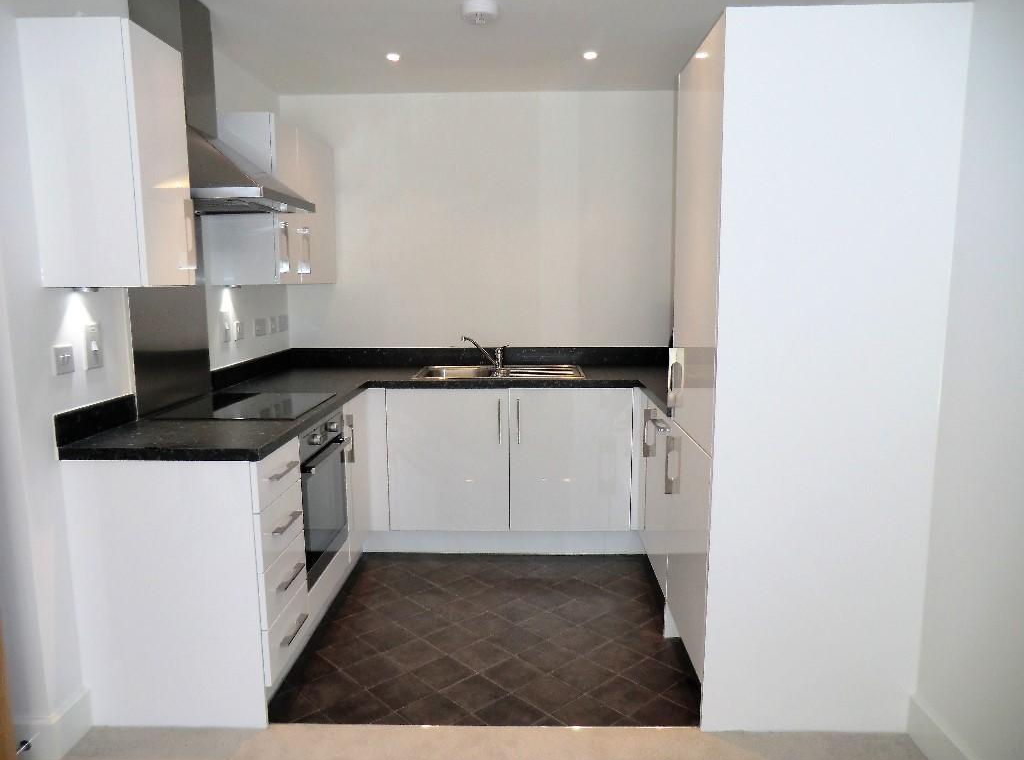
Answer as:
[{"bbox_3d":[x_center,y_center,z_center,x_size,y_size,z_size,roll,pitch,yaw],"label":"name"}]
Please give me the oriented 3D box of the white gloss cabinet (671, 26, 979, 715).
[{"bbox_3d":[0.931,-0.001,2.375,0.663,2.133,0.617,0,8,2],"label":"white gloss cabinet"}]

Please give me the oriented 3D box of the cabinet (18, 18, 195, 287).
[{"bbox_3d":[-1.204,-0.653,2.153,0.313,0.730,0.293,0,8,2],"label":"cabinet"}]

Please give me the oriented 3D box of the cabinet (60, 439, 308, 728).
[{"bbox_3d":[-1.050,0.649,2.386,0.599,0.870,0.389,0,8,2],"label":"cabinet"}]

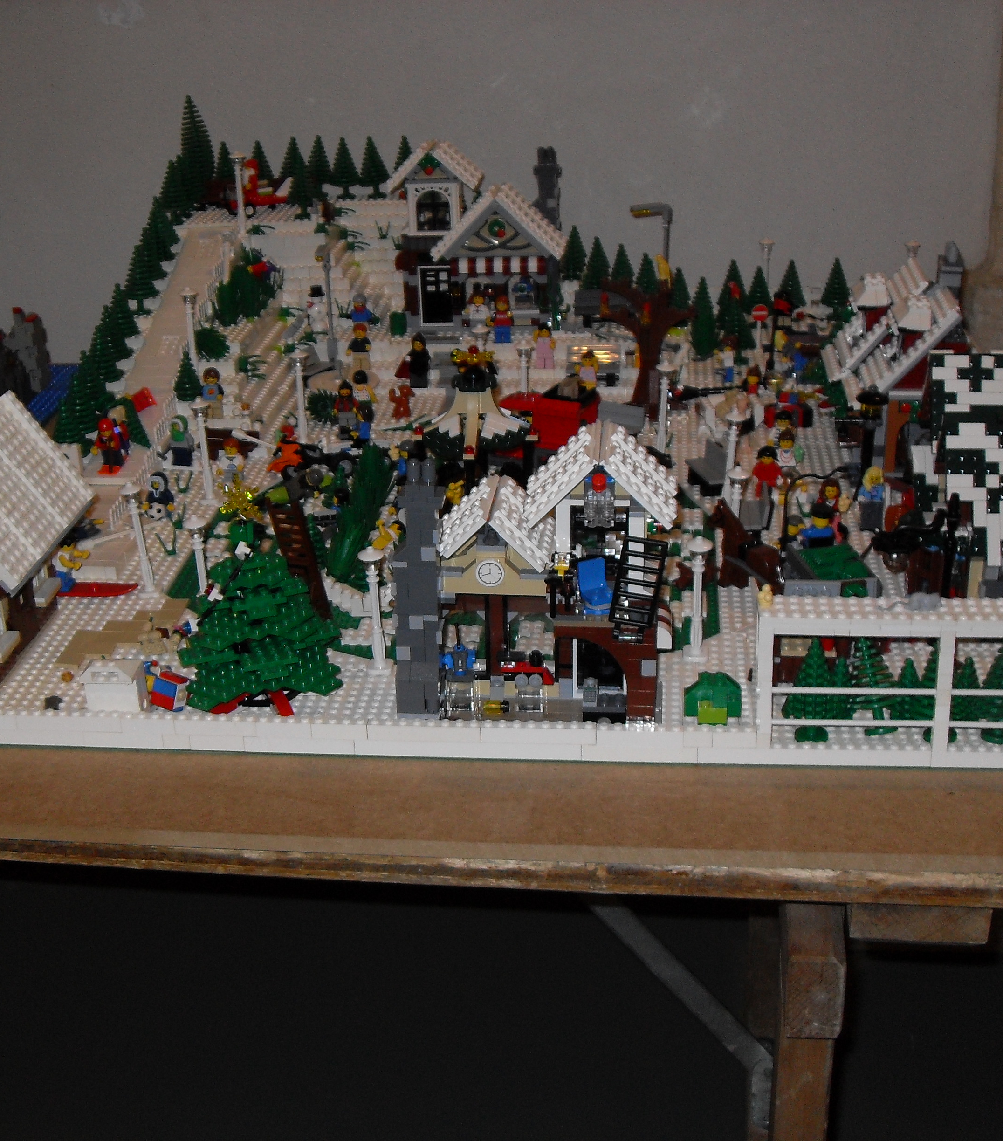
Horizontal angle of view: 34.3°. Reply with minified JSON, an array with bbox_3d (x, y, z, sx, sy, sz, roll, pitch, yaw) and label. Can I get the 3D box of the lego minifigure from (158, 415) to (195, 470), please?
[{"bbox_3d":[-0.262,-0.105,1.322,0.026,0.041,0.016,2,23,10],"label":"lego minifigure"}]

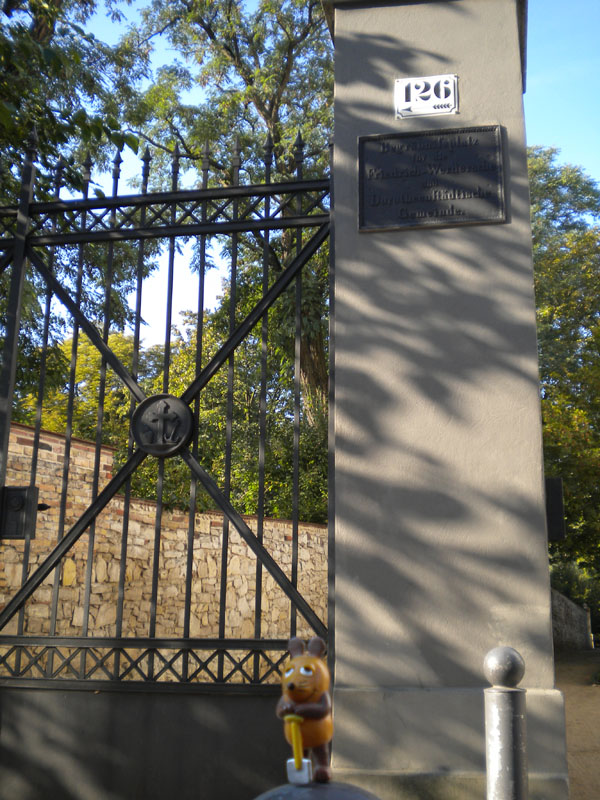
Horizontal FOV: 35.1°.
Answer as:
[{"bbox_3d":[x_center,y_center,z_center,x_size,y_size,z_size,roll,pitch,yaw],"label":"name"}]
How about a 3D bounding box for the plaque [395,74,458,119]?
[{"bbox_3d":[0.558,-1.331,4.177,0.273,0.200,0.015,-2,-15,10],"label":"plaque"}]

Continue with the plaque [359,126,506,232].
[{"bbox_3d":[0.559,-0.935,4.057,0.611,0.458,0.045,-2,-15,10],"label":"plaque"}]

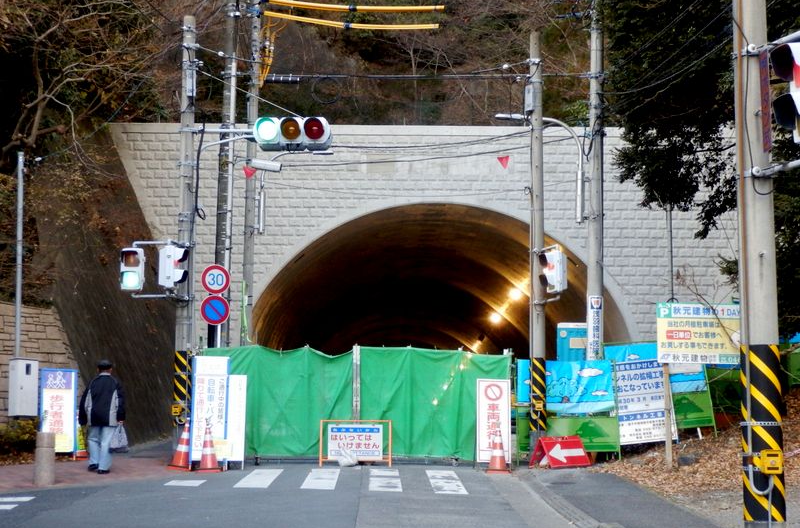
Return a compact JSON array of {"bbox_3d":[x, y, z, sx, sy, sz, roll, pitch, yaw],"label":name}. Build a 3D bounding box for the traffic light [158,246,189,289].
[{"bbox_3d":[-3.611,0.040,28.000,0.410,0.700,0.370,-1,-3,9],"label":"traffic light"}]

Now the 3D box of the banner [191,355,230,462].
[{"bbox_3d":[-2.921,2.221,27.000,0.570,1.600,0.120,0,-3,-3],"label":"banner"}]

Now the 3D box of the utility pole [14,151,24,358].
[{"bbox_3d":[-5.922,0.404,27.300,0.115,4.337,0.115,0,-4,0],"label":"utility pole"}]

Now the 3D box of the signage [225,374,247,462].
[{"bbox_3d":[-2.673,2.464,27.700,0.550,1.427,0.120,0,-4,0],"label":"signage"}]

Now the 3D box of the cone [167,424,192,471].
[{"bbox_3d":[-3.269,2.716,26.100,0.380,0.706,0.380,0,-4,0],"label":"cone"}]

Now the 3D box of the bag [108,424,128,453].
[{"bbox_3d":[-4.176,2.593,26.100,0.290,0.420,0.180,0,-3,0],"label":"bag"}]

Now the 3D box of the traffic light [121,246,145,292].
[{"bbox_3d":[-4.272,0.088,28.000,0.370,0.710,0.400,0,-3,6],"label":"traffic light"}]

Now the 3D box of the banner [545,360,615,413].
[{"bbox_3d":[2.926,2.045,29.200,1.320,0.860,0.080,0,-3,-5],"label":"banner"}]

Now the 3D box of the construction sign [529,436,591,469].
[{"bbox_3d":[2.540,2.991,27.800,0.780,0.490,0.540,2,-4,-34],"label":"construction sign"}]

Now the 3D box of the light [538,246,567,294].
[{"bbox_3d":[2.465,0.113,28.300,0.400,0.710,0.380,1,-3,-12],"label":"light"}]

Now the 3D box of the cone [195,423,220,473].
[{"bbox_3d":[-2.831,2.717,25.900,0.380,0.715,0.380,0,-4,0],"label":"cone"}]

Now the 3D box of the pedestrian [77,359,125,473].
[{"bbox_3d":[-4.370,2.240,25.800,0.630,1.675,0.420,0,-4,5],"label":"pedestrian"}]

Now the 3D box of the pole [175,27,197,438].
[{"bbox_3d":[-3.429,-0.468,28.211,0.270,7.120,0.270,0,-3,0],"label":"pole"}]

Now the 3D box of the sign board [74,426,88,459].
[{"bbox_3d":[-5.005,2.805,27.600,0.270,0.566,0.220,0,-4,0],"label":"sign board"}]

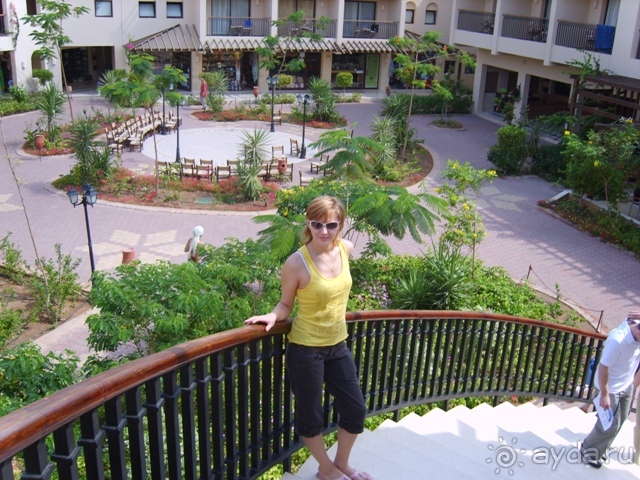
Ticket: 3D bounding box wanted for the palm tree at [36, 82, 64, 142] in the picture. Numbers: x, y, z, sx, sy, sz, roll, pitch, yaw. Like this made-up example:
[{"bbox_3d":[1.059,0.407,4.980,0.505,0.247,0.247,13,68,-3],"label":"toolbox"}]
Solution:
[{"bbox_3d":[-10.870,-5.086,25.968,1.100,2.385,1.050,2,22,0],"label":"palm tree"}]

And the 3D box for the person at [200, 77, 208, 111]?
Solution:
[{"bbox_3d":[-6.106,-7.687,33.993,0.380,1.680,0.500,2,22,0],"label":"person"}]

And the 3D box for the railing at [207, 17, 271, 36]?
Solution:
[{"bbox_3d":[-4.541,-11.922,36.246,3.550,0.996,0.150,-3,22,-13],"label":"railing"}]

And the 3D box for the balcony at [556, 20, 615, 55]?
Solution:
[{"bbox_3d":[10.460,-7.647,24.347,1.200,1.000,3.480,-4,22,-16],"label":"balcony"}]

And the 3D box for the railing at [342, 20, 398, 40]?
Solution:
[{"bbox_3d":[2.837,-12.533,38.508,3.320,1.000,1.200,-3,22,-13],"label":"railing"}]

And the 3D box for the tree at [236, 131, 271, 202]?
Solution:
[{"bbox_3d":[-2.031,-2.313,20.085,1.150,2.252,1.100,2,22,0],"label":"tree"}]

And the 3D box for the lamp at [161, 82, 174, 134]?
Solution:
[{"bbox_3d":[-6.813,-5.843,28.151,0.600,2.500,0.570,2,22,0],"label":"lamp"}]

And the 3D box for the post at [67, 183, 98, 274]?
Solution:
[{"bbox_3d":[-4.743,0.106,13.329,0.600,2.520,0.570,2,22,0],"label":"post"}]

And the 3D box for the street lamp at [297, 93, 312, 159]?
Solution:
[{"bbox_3d":[-0.624,-4.404,25.145,0.600,2.520,0.570,2,22,0],"label":"street lamp"}]

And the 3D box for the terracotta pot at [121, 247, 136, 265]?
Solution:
[{"bbox_3d":[-4.435,0.482,15.047,0.330,0.520,0.330,2,22,-1],"label":"terracotta pot"}]

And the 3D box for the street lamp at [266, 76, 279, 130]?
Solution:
[{"bbox_3d":[-2.133,-6.172,29.448,0.580,2.520,0.570,2,22,0],"label":"street lamp"}]

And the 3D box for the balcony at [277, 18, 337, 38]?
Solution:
[{"bbox_3d":[-0.840,-12.346,37.623,3.464,1.026,1.200,-3,22,-13],"label":"balcony"}]

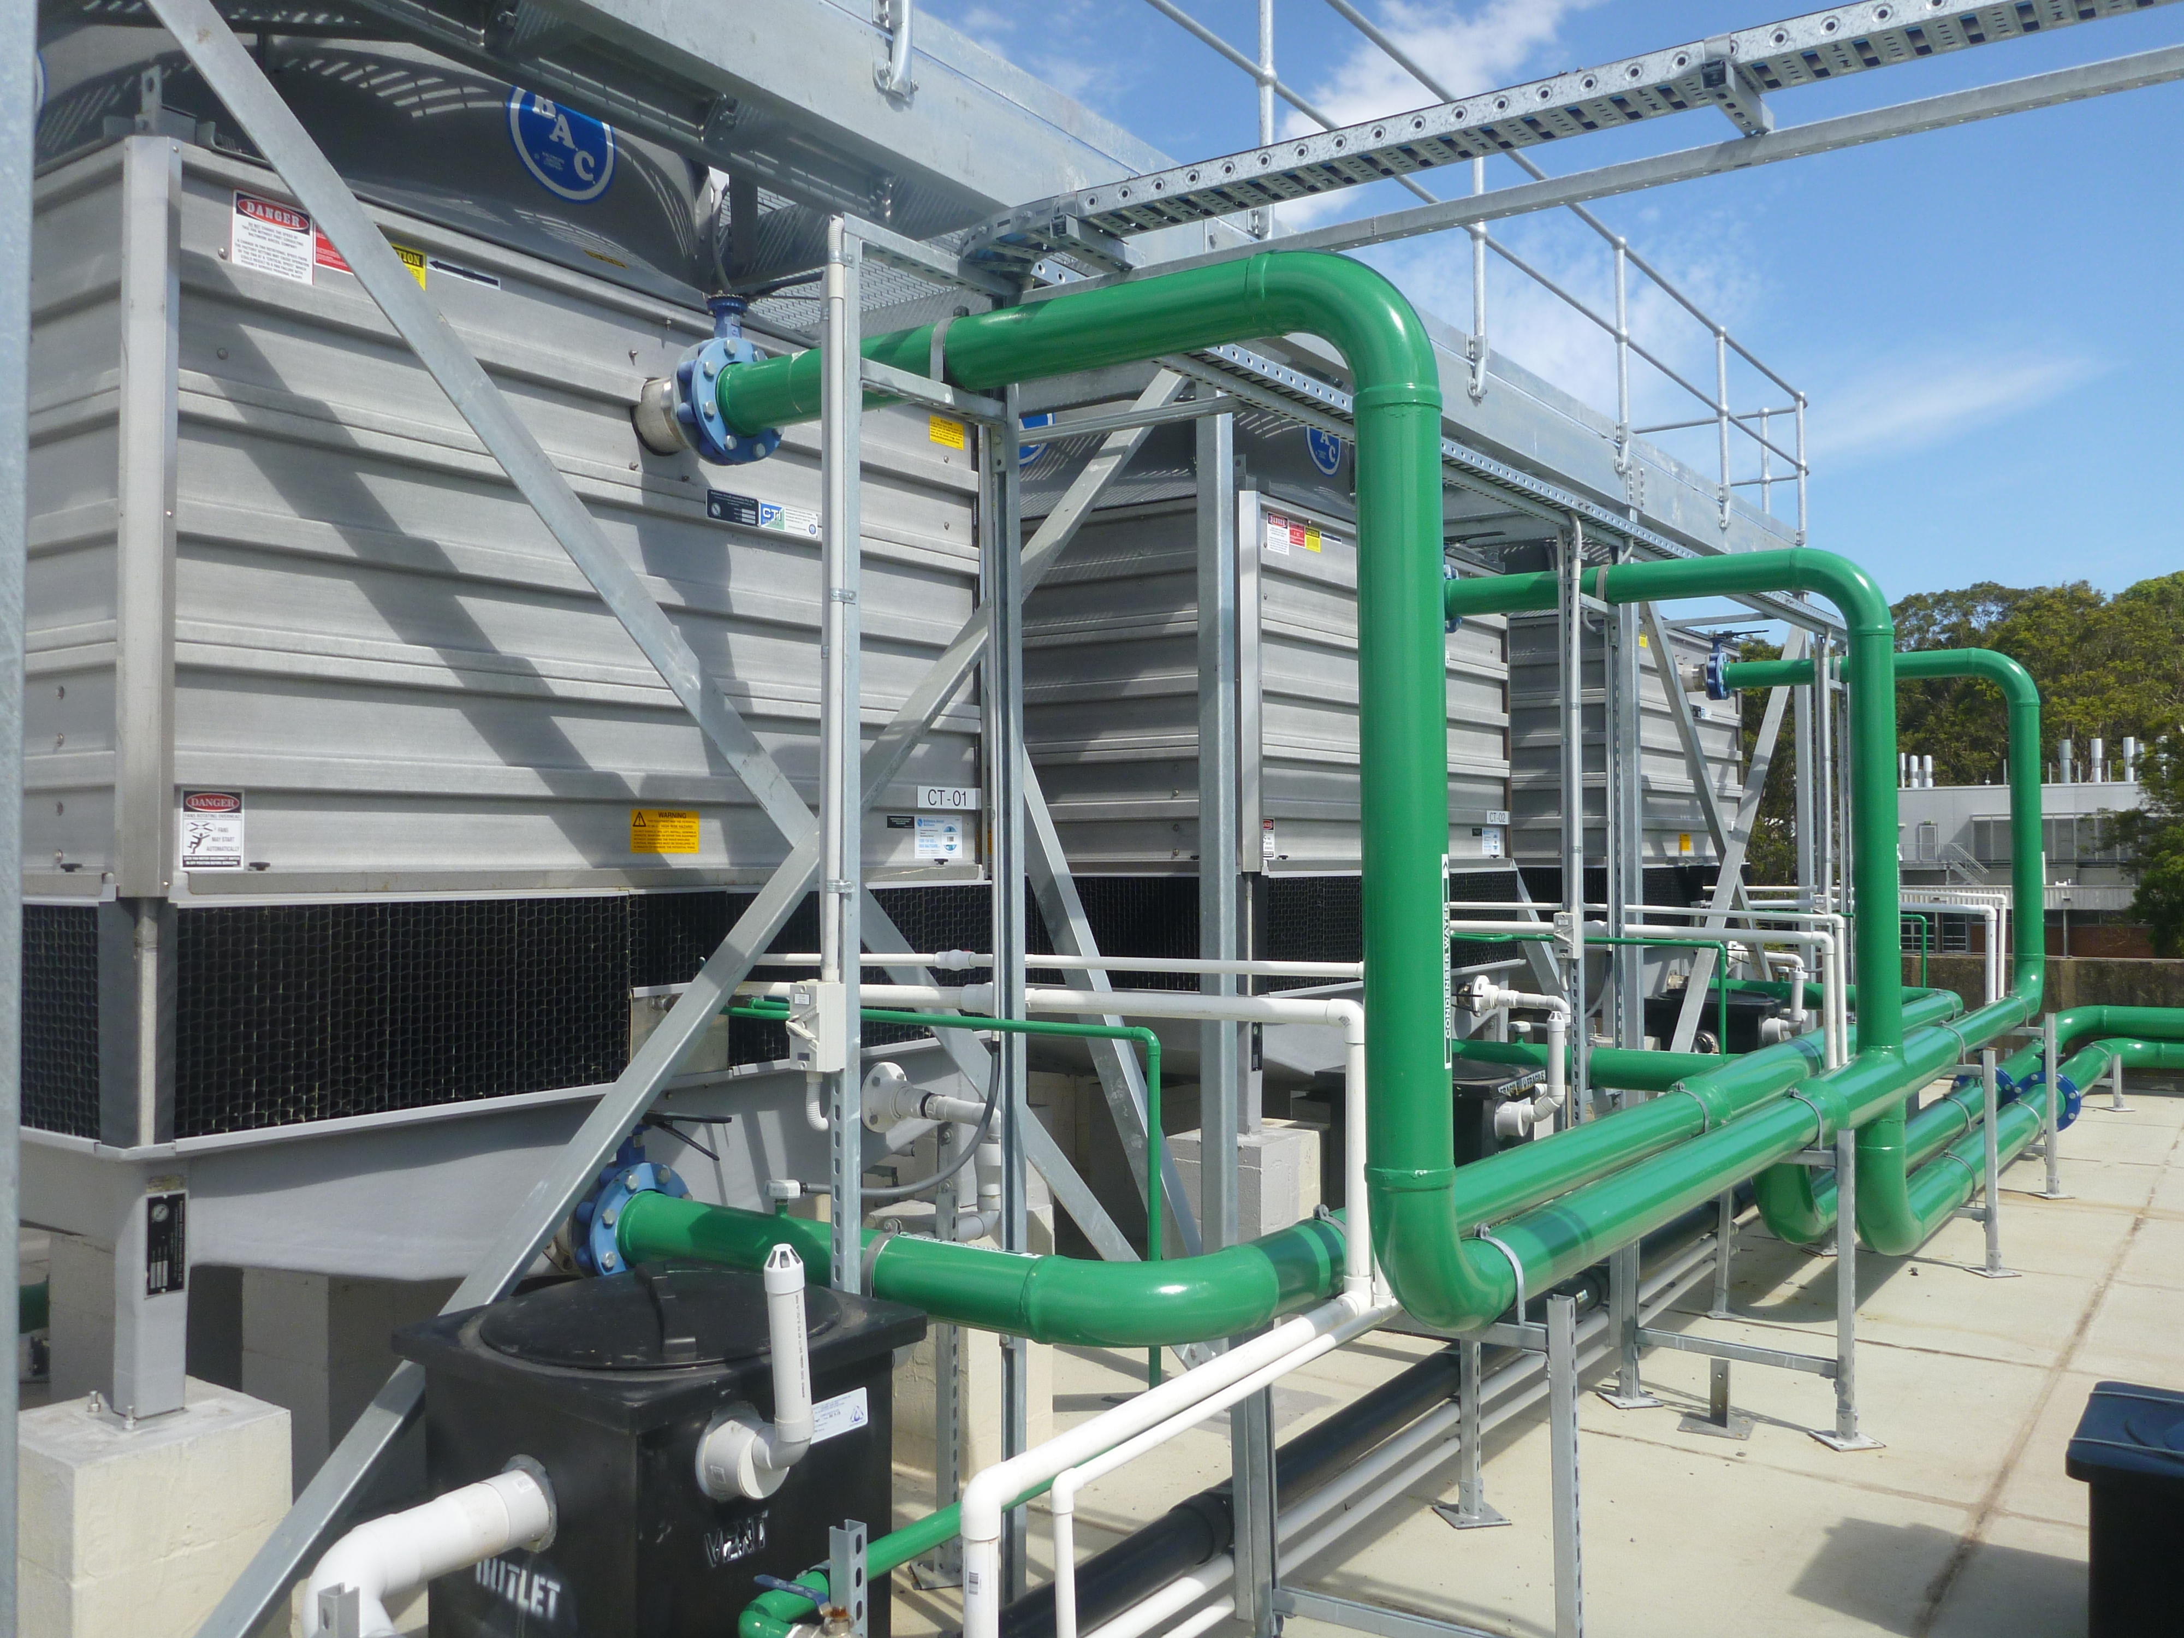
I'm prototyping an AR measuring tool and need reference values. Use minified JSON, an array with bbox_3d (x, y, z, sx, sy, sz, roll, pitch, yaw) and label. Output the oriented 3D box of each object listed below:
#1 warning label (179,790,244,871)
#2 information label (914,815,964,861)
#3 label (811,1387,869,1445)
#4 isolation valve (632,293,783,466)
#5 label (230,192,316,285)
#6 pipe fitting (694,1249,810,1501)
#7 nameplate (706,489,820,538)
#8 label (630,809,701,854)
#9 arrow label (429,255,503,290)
[{"bbox_3d":[-1.683,0.023,3.387,0.005,0.154,0.122,-1,-1,35],"label":"warning label"},{"bbox_3d":[-0.443,0.054,5.148,0.005,0.125,0.215,-1,-1,35],"label":"information label"},{"bbox_3d":[-0.424,0.991,2.928,0.005,0.063,0.140,-1,-1,39],"label":"label"},{"bbox_3d":[-0.941,-1.046,4.217,0.289,0.423,0.280,-1,-1,35],"label":"isolation valve"},{"bbox_3d":[-1.622,-1.151,3.503,0.005,0.142,0.166,-1,-1,35],"label":"label"},{"bbox_3d":[-0.496,0.837,2.690,0.190,0.400,0.125,-1,-1,39],"label":"pipe fitting"},{"bbox_3d":[-0.845,-0.784,4.568,0.005,0.066,0.390,-1,-1,35],"label":"nameplate"},{"bbox_3d":[-1.036,0.033,4.305,0.005,0.103,0.213,-1,-1,35],"label":"label"},{"bbox_3d":[-1.370,-1.188,3.862,0.005,0.023,0.183,-1,-1,35],"label":"arrow label"}]

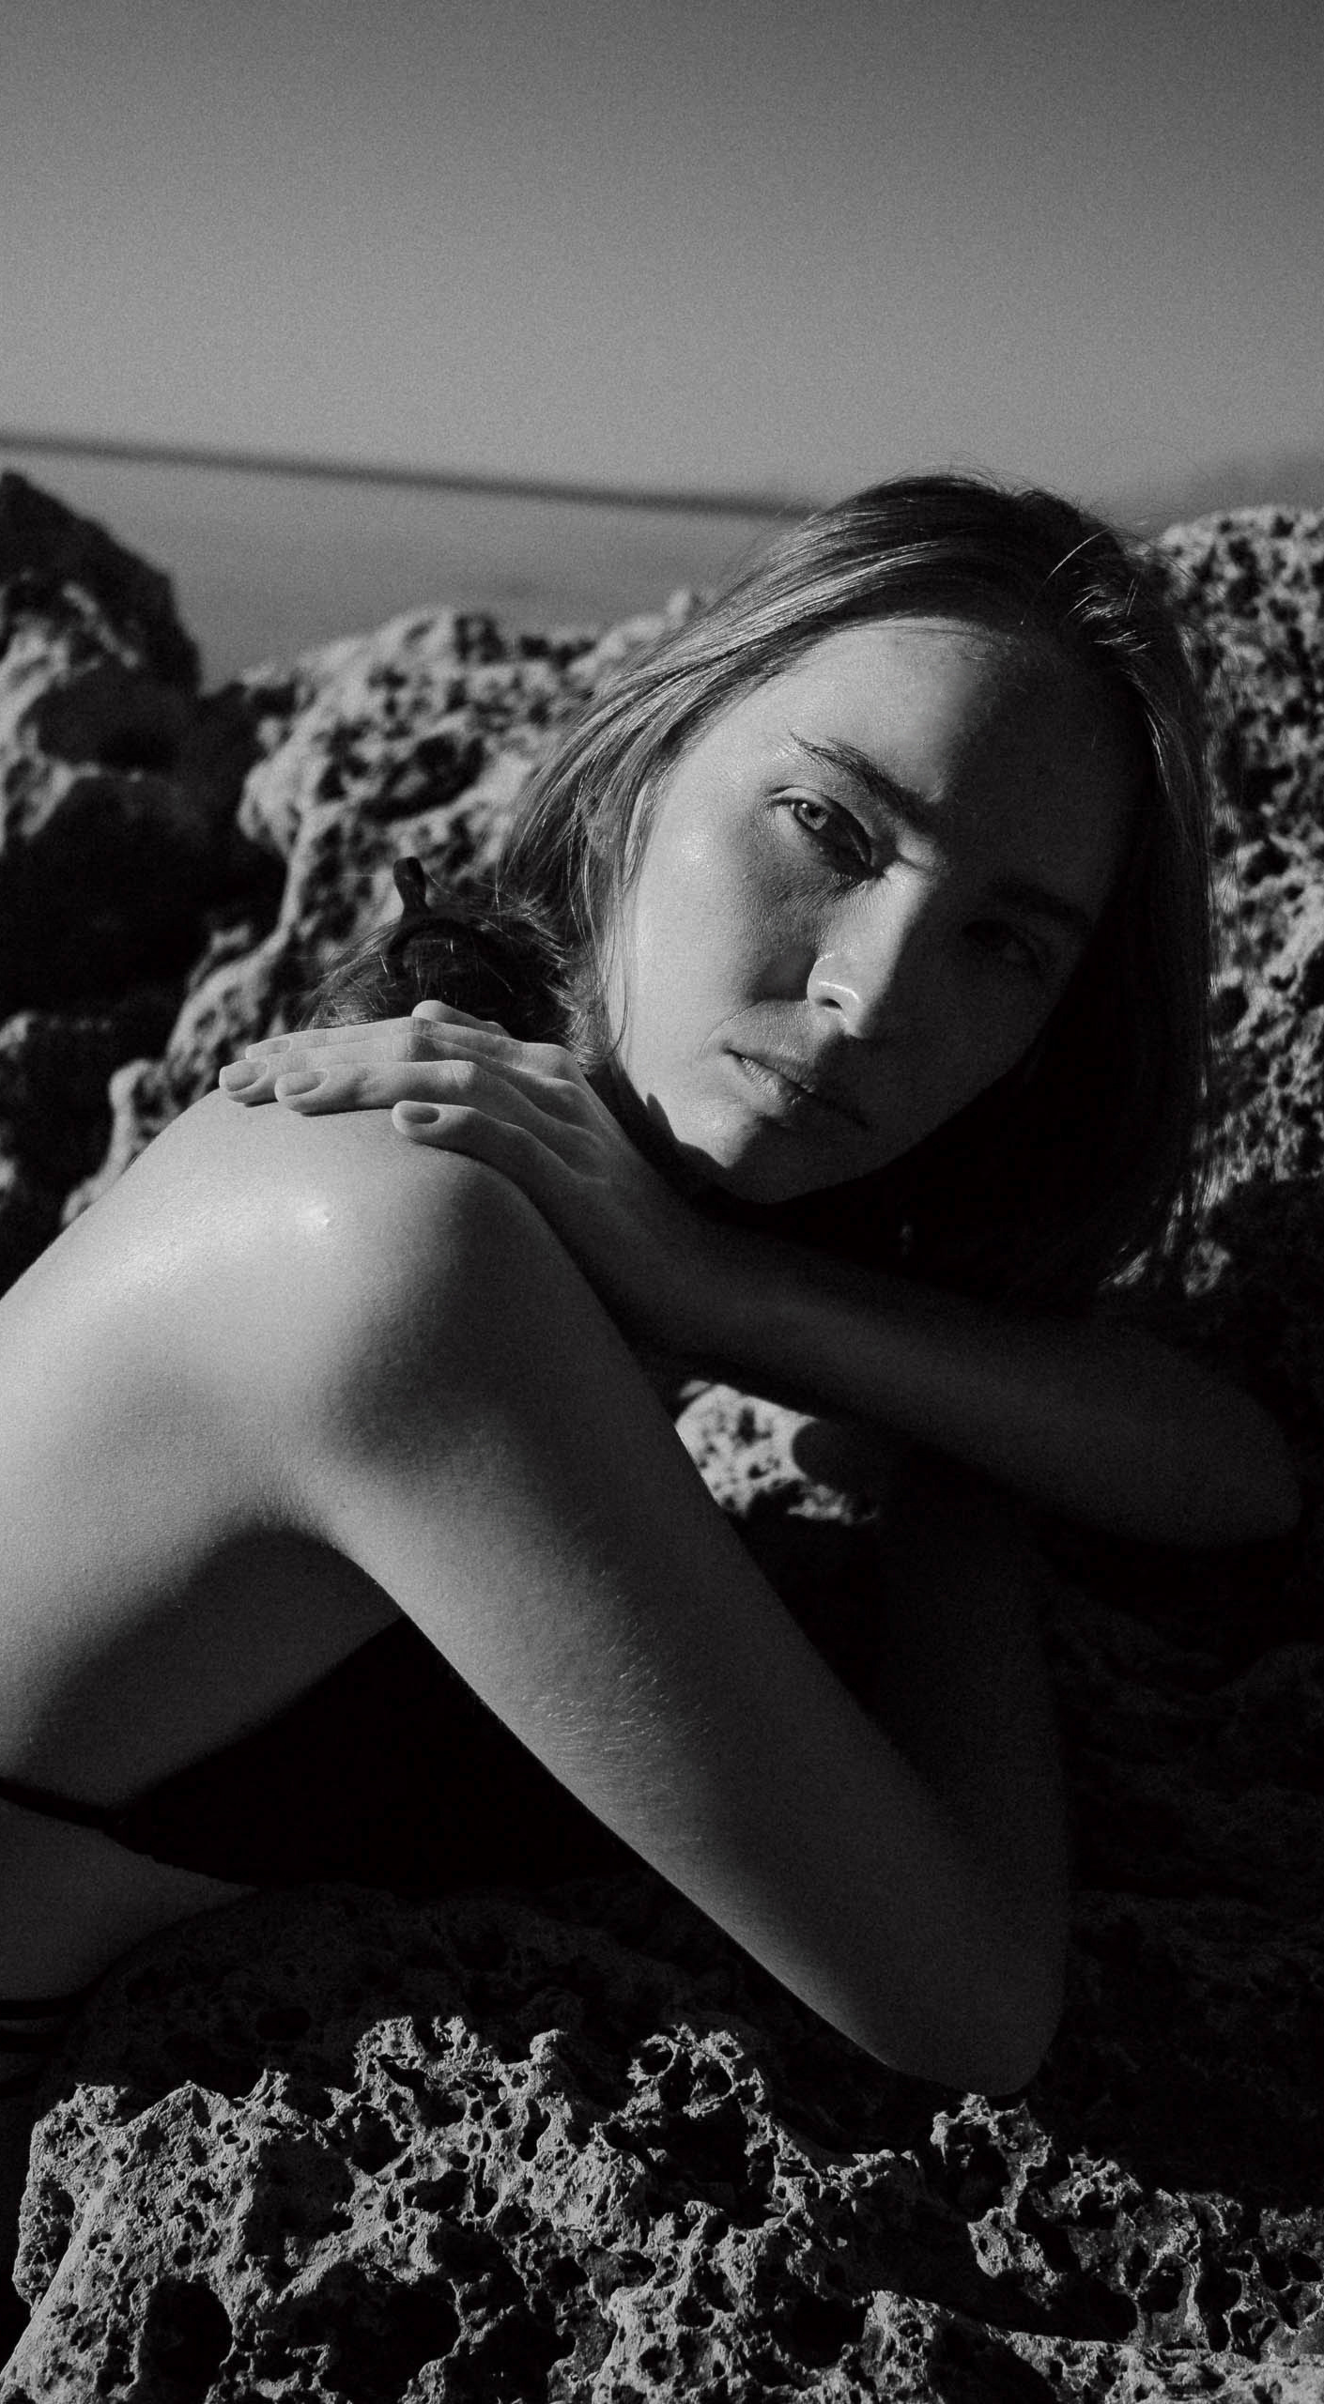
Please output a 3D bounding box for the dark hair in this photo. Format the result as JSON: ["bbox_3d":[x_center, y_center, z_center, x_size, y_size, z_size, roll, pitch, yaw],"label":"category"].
[{"bbox_3d":[0.056,-0.109,0.722,0.275,0.275,0.220,24,14,-11],"label":"dark hair"}]

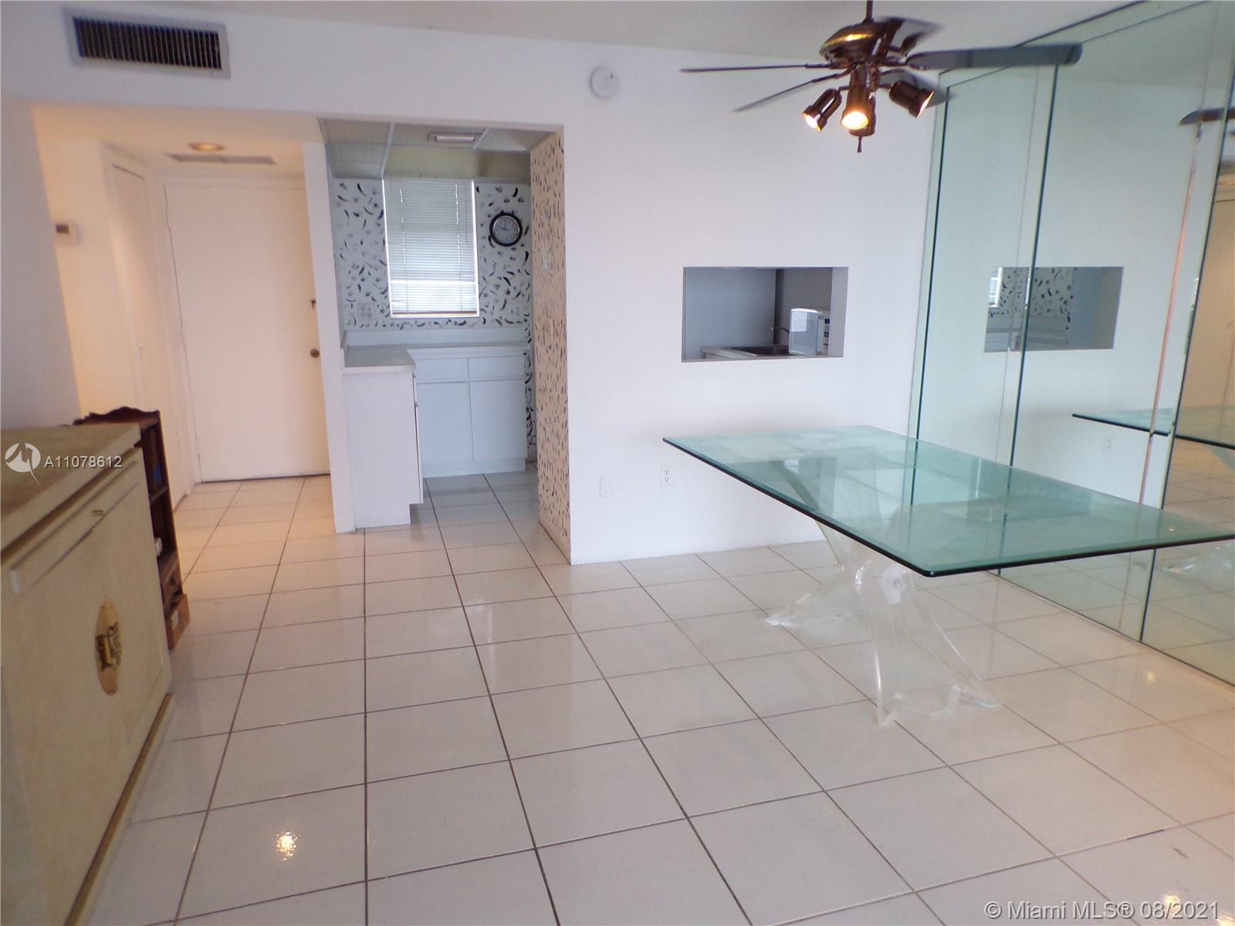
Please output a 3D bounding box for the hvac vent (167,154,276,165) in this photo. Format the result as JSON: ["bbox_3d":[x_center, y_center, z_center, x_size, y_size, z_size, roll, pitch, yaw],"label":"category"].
[{"bbox_3d":[-2.198,-1.701,4.800,0.520,0.025,0.370,-4,13,-15],"label":"hvac vent"}]

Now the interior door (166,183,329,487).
[{"bbox_3d":[-2.507,-0.864,5.925,0.900,2.000,0.050,-4,13,-15],"label":"interior door"}]

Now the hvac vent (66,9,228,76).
[{"bbox_3d":[-1.813,-1.623,3.317,0.560,0.205,0.030,-4,13,-15],"label":"hvac vent"}]

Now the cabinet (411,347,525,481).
[{"bbox_3d":[-1.086,-0.403,6.256,0.810,0.920,0.350,-4,13,-15],"label":"cabinet"}]

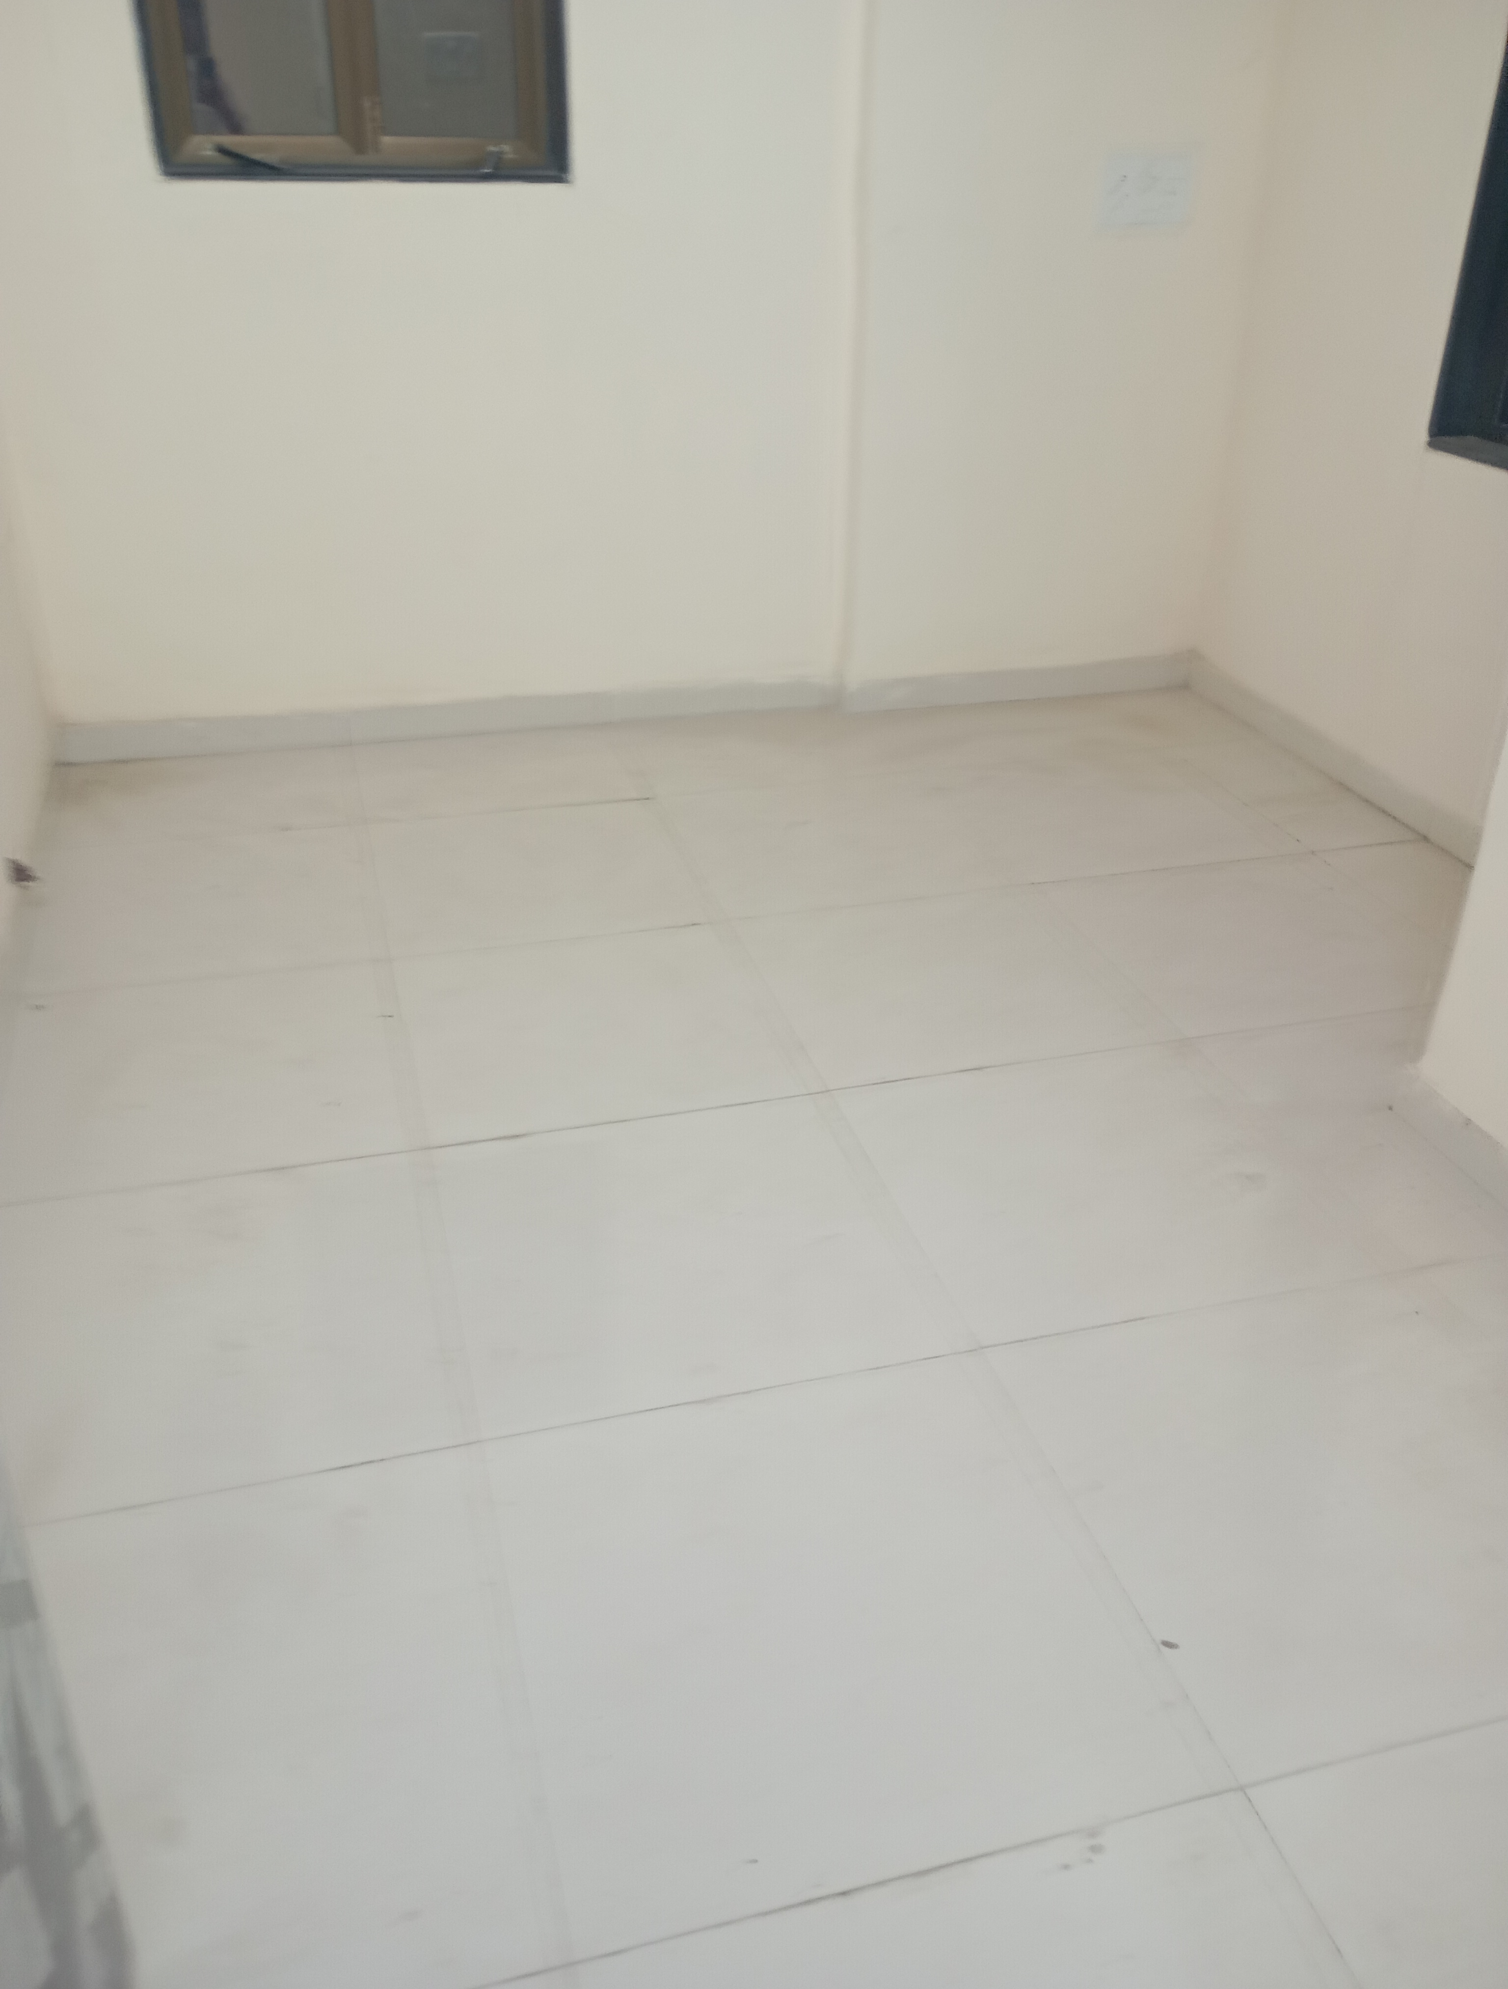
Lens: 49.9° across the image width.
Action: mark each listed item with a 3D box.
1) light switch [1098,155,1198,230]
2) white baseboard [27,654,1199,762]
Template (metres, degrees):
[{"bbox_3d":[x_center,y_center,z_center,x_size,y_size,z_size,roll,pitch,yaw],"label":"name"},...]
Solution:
[{"bbox_3d":[0.860,-1.756,3.544,0.205,0.148,0.018,-7,29,-13],"label":"light switch"},{"bbox_3d":[-0.220,-0.685,3.867,2.730,0.082,0.060,-6,29,-12],"label":"white baseboard"}]

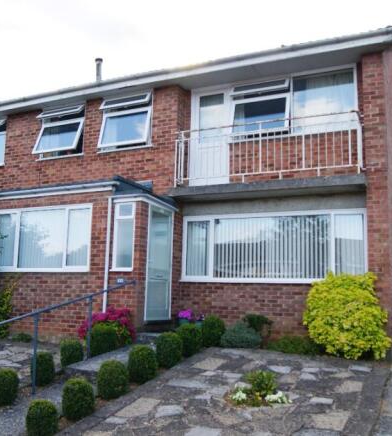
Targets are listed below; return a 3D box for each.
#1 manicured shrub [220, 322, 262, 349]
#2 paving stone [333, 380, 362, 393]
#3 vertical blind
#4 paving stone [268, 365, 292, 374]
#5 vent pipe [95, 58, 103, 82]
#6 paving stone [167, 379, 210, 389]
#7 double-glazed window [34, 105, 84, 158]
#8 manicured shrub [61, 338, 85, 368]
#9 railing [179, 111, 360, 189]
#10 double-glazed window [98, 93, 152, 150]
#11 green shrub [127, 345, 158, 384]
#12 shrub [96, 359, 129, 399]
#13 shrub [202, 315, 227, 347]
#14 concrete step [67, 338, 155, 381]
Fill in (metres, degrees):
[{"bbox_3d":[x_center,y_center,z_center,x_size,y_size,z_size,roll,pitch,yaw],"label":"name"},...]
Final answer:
[{"bbox_3d":[0.780,2.012,8.415,0.700,0.440,0.600,-3,-9,25],"label":"manicured shrub"},{"bbox_3d":[1.873,2.095,6.034,0.290,0.040,0.420,-2,-3,25],"label":"paving stone"},{"bbox_3d":[1.310,0.507,8.977,3.400,1.230,0.100,-3,-9,25],"label":"vertical blind"},{"bbox_3d":[1.191,2.158,6.921,0.310,0.040,0.300,-2,-2,25],"label":"paving stone"},{"bbox_3d":[-2.077,-3.110,10.453,0.155,0.620,0.155,1,-9,0],"label":"vent pipe"},{"bbox_3d":[-0.090,2.235,6.640,0.600,0.040,0.230,0,-1,14],"label":"paving stone"},{"bbox_3d":[-2.892,-1.859,10.376,1.130,1.130,0.270,-2,-9,25],"label":"double-glazed window"},{"bbox_3d":[-1.829,1.997,7.331,0.360,0.420,0.360,1,-9,0],"label":"manicured shrub"},{"bbox_3d":[1.232,-1.129,8.664,3.360,1.080,0.550,-2,-9,25],"label":"railing"},{"bbox_3d":[-1.405,-1.933,9.825,1.190,1.170,0.200,-3,-9,25],"label":"double-glazed window"},{"bbox_3d":[-0.718,1.988,6.726,0.405,0.480,0.405,1,-8,0],"label":"green shrub"},{"bbox_3d":[-1.038,1.997,6.173,0.400,0.440,0.400,1,-9,0],"label":"shrub"},{"bbox_3d":[0.335,1.993,8.758,0.420,0.510,0.420,1,-9,0],"label":"shrub"},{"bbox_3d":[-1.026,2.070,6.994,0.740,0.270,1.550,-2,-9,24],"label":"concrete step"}]

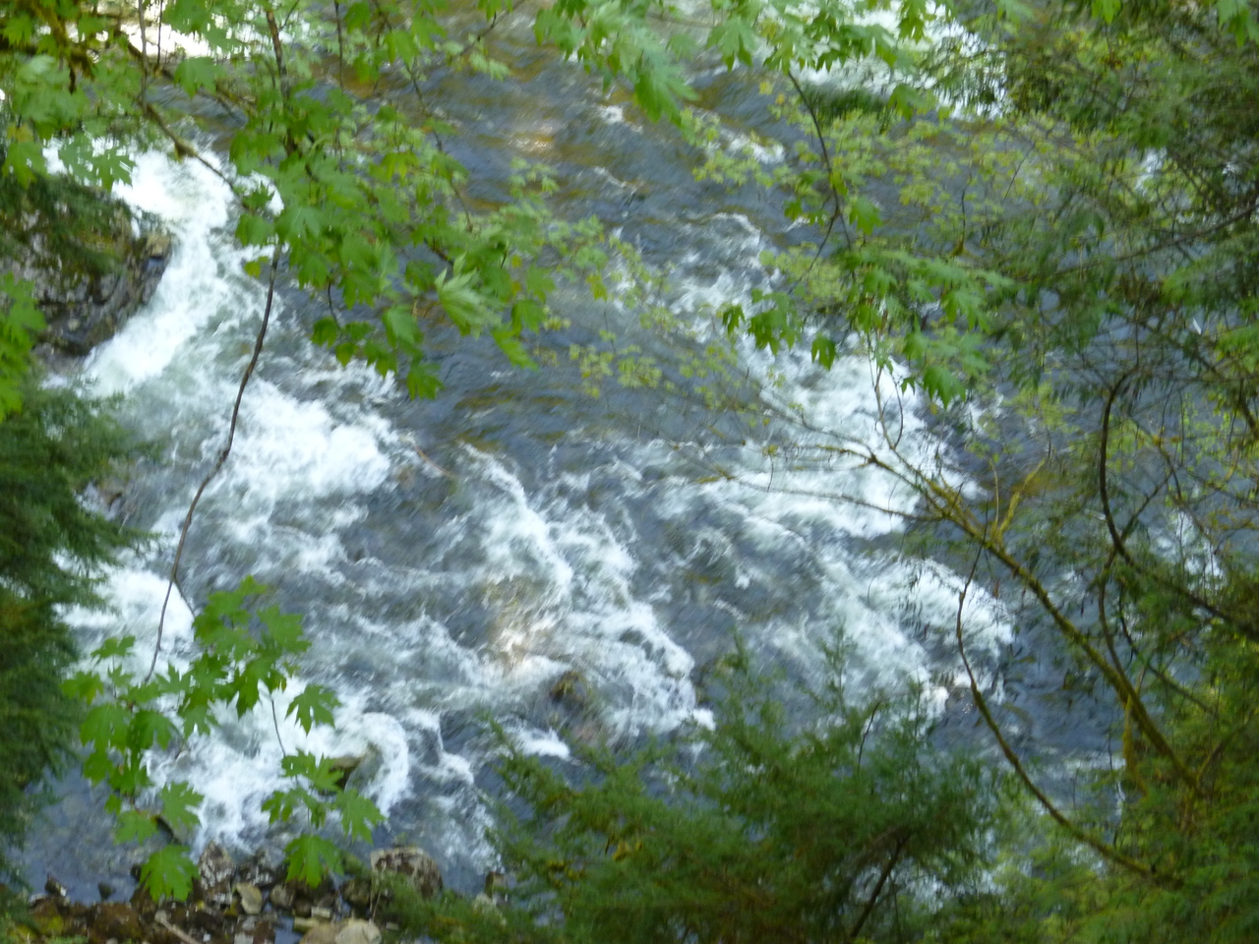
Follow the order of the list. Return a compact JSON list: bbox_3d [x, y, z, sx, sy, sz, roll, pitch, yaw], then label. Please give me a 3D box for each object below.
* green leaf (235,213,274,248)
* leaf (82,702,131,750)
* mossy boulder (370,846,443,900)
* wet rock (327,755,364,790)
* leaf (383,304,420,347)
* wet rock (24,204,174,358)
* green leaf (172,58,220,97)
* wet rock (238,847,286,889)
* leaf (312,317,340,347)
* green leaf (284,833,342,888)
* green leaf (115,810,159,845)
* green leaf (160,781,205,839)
[{"bbox_3d":[-1.366,-0.879,11.385,0.150,0.120,0.080,0,35,0],"label":"green leaf"},{"bbox_3d":[-1.892,0.919,11.300,0.178,0.151,0.080,-5,28,-10],"label":"leaf"},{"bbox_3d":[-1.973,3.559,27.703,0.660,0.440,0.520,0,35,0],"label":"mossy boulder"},{"bbox_3d":[-2.617,2.780,28.748,0.400,0.300,0.360,0,35,0],"label":"wet rock"},{"bbox_3d":[-0.804,-0.514,11.000,0.131,0.128,0.070,-2,28,-4],"label":"leaf"},{"bbox_3d":[-5.781,-2.076,33.949,1.750,1.400,1.400,0,35,0],"label":"wet rock"},{"bbox_3d":[-1.527,-1.389,11.000,0.166,0.118,0.080,-4,28,-7],"label":"green leaf"},{"bbox_3d":[-3.249,3.509,27.589,0.450,0.330,0.380,0,35,0],"label":"wet rock"},{"bbox_3d":[-1.109,-0.512,11.435,0.120,0.100,0.070,0,35,0],"label":"leaf"},{"bbox_3d":[-1.153,1.418,11.400,0.215,0.180,0.080,-3,28,-6],"label":"green leaf"},{"bbox_3d":[-1.794,1.296,11.400,0.165,0.086,0.090,-5,28,-9],"label":"green leaf"},{"bbox_3d":[-1.554,1.166,10.827,0.170,0.160,0.100,0,35,0],"label":"green leaf"}]

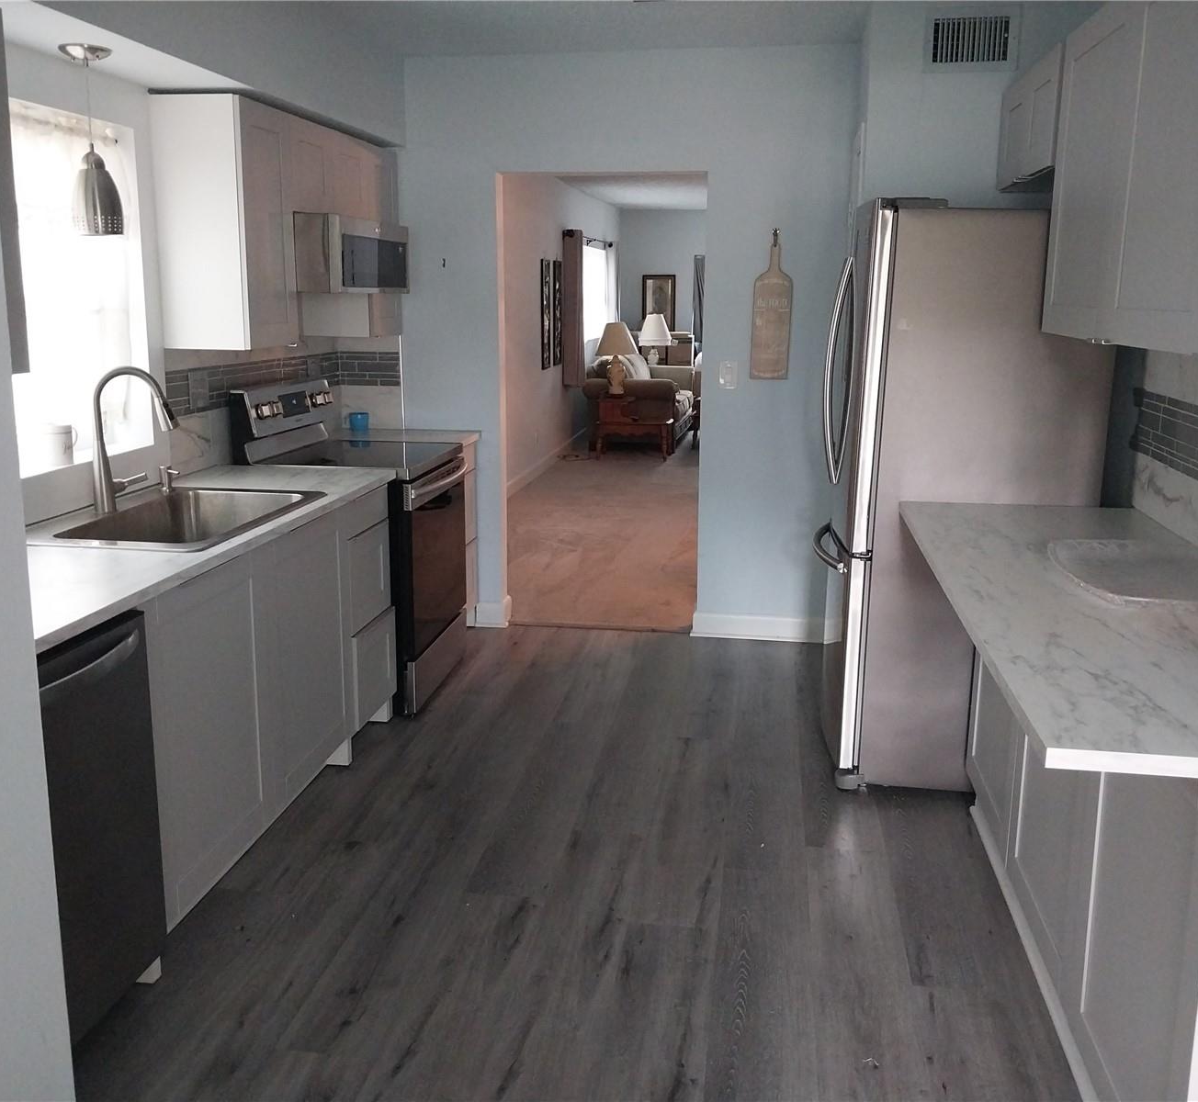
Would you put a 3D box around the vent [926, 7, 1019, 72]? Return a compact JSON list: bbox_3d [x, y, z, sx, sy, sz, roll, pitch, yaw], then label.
[{"bbox_3d":[1.268,-1.739,3.750,0.311,0.206,0.025,2,13,9],"label":"vent"}]

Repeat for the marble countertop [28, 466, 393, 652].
[{"bbox_3d":[-1.192,-0.035,2.864,0.650,0.036,2.160,2,13,9],"label":"marble countertop"}]

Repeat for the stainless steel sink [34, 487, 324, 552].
[{"bbox_3d":[-1.184,0.000,3.137,0.545,0.210,0.850,3,13,8],"label":"stainless steel sink"}]

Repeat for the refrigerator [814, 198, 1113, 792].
[{"bbox_3d":[1.157,-0.199,3.743,0.780,1.800,0.890,3,13,8],"label":"refrigerator"}]

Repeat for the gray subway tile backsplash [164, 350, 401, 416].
[{"bbox_3d":[-1.148,-0.660,4.286,0.280,0.157,1.470,2,13,9],"label":"gray subway tile backsplash"}]

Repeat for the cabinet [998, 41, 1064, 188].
[{"bbox_3d":[1.496,-1.315,3.404,0.330,0.335,0.860,2,13,9],"label":"cabinet"}]

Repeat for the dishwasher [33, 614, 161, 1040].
[{"bbox_3d":[-1.302,0.613,2.155,0.620,0.875,0.600,3,13,8],"label":"dishwasher"}]

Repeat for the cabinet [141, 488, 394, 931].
[{"bbox_3d":[-1.165,0.345,3.221,0.630,0.840,1.595,3,13,8],"label":"cabinet"}]

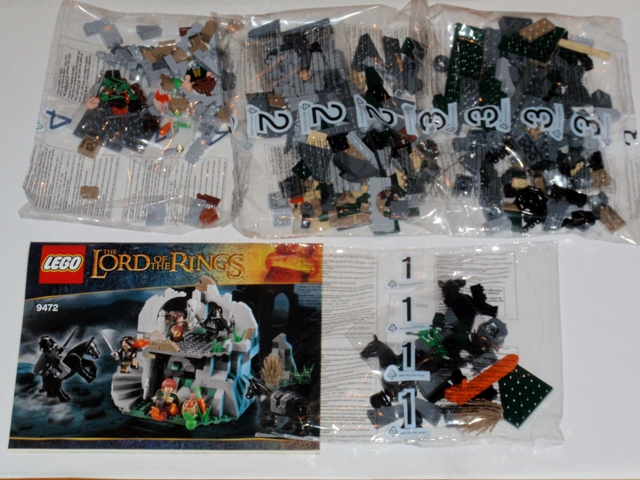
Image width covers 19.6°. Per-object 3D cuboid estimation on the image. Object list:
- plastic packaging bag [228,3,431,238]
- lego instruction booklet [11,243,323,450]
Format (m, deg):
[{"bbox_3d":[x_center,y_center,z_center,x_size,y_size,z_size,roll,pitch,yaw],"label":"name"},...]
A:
[{"bbox_3d":[0.012,-0.112,1.690,0.178,0.030,0.253,-1,58,1],"label":"plastic packaging bag"},{"bbox_3d":[-0.128,0.089,1.581,0.259,0.004,0.202,0,58,1],"label":"lego instruction booklet"}]

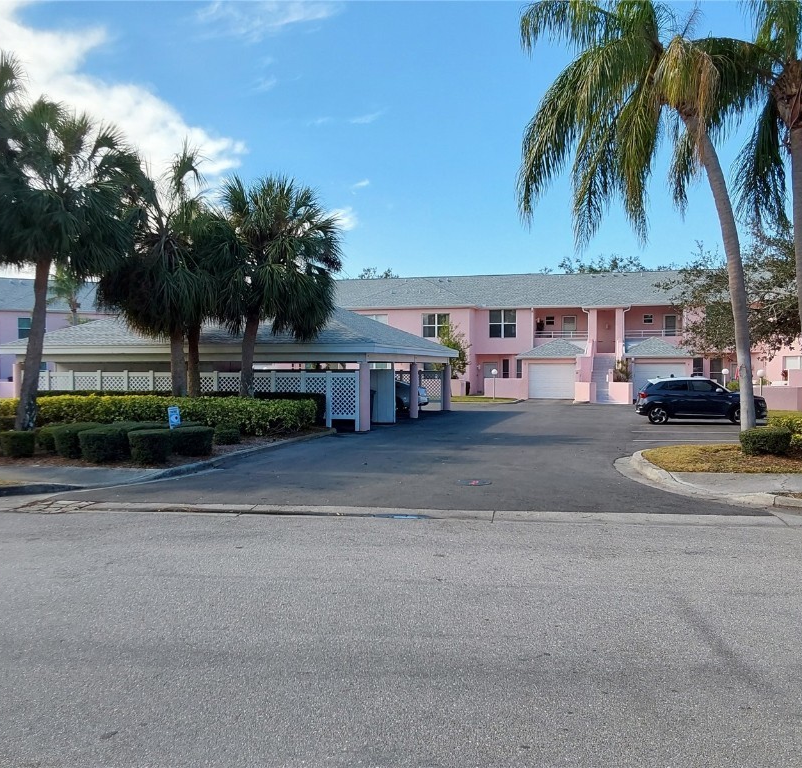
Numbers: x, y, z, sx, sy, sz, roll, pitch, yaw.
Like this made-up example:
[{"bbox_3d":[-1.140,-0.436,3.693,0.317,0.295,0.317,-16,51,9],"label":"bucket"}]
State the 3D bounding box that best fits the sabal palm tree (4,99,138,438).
[{"bbox_3d":[-8.064,-2.802,20.148,3.200,8.200,3.200,0,1,12],"label":"sabal palm tree"}]

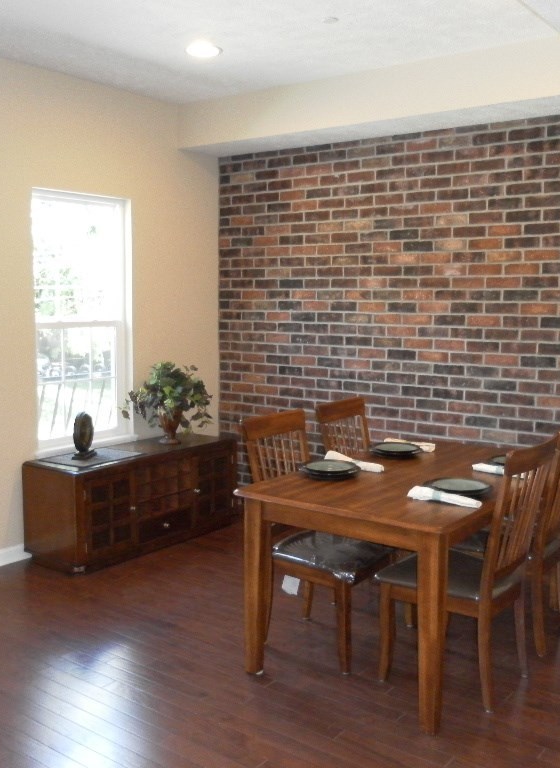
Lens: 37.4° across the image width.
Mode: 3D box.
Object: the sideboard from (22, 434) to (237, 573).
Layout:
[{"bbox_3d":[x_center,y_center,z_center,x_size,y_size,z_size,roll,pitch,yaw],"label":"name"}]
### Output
[{"bbox_3d":[-0.847,0.676,5.083,0.440,0.535,1.400,5,8,37],"label":"sideboard"}]

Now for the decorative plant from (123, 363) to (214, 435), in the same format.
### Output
[{"bbox_3d":[-0.703,0.135,5.196,0.480,0.520,0.530,5,8,37],"label":"decorative plant"}]

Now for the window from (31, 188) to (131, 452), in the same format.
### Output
[{"bbox_3d":[-1.181,-0.373,4.955,0.100,1.500,0.745,5,8,37],"label":"window"}]

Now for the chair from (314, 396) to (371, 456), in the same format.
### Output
[{"bbox_3d":[0.499,0.583,3.995,0.550,0.966,0.470,5,8,37],"label":"chair"}]

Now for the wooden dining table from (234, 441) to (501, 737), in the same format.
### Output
[{"bbox_3d":[0.626,0.744,3.558,0.910,0.738,1.510,5,8,37],"label":"wooden dining table"}]

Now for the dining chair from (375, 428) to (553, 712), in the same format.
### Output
[{"bbox_3d":[0.703,0.670,3.174,0.545,0.966,0.470,5,8,37],"label":"dining chair"}]

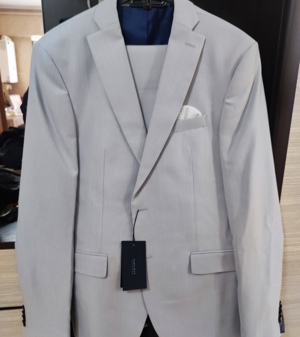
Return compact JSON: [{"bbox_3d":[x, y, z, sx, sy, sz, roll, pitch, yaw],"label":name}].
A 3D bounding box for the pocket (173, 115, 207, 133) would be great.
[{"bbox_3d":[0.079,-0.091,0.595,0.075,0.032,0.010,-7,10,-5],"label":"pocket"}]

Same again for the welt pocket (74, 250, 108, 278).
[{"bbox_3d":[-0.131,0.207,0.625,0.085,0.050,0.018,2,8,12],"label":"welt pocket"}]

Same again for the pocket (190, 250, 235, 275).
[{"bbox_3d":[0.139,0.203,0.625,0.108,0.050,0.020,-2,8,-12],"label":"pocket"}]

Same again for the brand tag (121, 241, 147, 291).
[{"bbox_3d":[-0.034,0.203,0.605,0.053,0.102,0.006,0,8,0],"label":"brand tag"}]

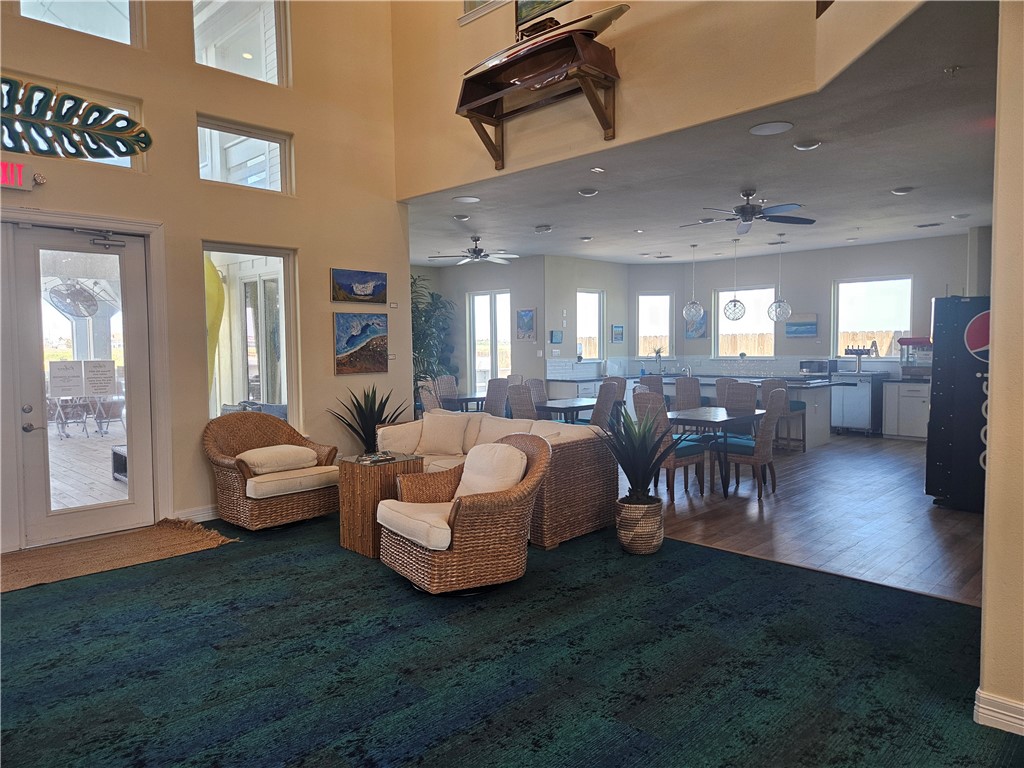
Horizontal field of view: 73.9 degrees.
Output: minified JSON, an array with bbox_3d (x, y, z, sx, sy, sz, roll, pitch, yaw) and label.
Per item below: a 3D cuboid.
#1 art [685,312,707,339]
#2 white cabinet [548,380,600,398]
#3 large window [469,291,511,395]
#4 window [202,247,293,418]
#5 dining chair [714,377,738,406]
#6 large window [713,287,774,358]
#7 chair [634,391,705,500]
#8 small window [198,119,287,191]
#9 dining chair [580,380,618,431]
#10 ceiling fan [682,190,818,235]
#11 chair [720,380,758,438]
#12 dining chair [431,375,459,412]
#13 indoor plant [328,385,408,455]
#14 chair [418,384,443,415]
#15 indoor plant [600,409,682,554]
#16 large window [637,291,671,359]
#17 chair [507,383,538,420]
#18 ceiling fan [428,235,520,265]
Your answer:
[{"bbox_3d":[3.676,-1.158,13.526,0.040,0.550,0.450,-4,4,-44],"label":"art"},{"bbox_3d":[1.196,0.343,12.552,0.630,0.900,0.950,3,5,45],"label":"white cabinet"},{"bbox_3d":[-0.407,-0.650,12.905,1.160,2.200,0.120,3,5,44],"label":"large window"},{"bbox_3d":[-2.418,-0.368,6.371,0.890,1.800,0.100,-4,5,-45],"label":"window"},{"bbox_3d":[3.123,0.397,9.405,0.570,1.010,0.460,-4,5,-45],"label":"dining chair"},{"bbox_3d":[4.399,-1.142,12.876,0.120,1.340,1.250,-4,4,-44],"label":"large window"},{"bbox_3d":[1.543,0.596,6.728,0.610,1.050,0.470,-4,4,-42],"label":"chair"},{"bbox_3d":[-2.386,-2.029,6.111,0.100,0.570,0.870,3,5,44],"label":"small window"},{"bbox_3d":[0.949,0.491,8.092,0.470,1.030,0.610,-4,5,-45],"label":"dining chair"},{"bbox_3d":[2.434,-1.821,6.986,1.450,0.360,1.450,-4,5,-45],"label":"ceiling fan"},{"bbox_3d":[2.667,0.511,7.995,0.470,1.050,0.610,1,4,33],"label":"chair"},{"bbox_3d":[-0.796,0.407,10.001,0.470,1.030,0.610,-4,5,-45],"label":"dining chair"},{"bbox_3d":[-1.431,0.566,6.715,0.800,1.100,0.800,-4,5,-45],"label":"indoor plant"},{"bbox_3d":[-0.929,0.451,9.257,0.610,1.030,0.470,-4,5,-45],"label":"chair"},{"bbox_3d":[0.947,0.689,4.982,0.640,1.050,0.640,0,3,11],"label":"indoor plant"},{"bbox_3d":[2.908,-1.198,13.914,0.730,1.352,0.100,0,3,5],"label":"large window"},{"bbox_3d":[0.269,0.514,7.854,0.610,1.030,0.470,-4,5,-45],"label":"chair"},{"bbox_3d":[-0.517,-2.000,10.094,1.340,0.363,1.340,3,5,45],"label":"ceiling fan"}]

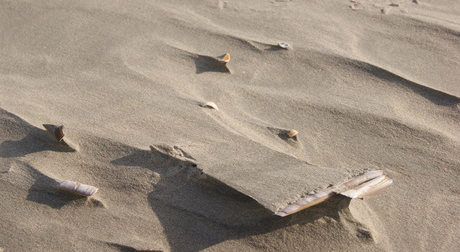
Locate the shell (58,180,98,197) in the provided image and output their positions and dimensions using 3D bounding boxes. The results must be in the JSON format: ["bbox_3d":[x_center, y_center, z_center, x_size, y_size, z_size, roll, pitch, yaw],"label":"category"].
[{"bbox_3d":[-0.172,0.071,0.971,0.043,0.010,0.016,12,32,20],"label":"shell"}]

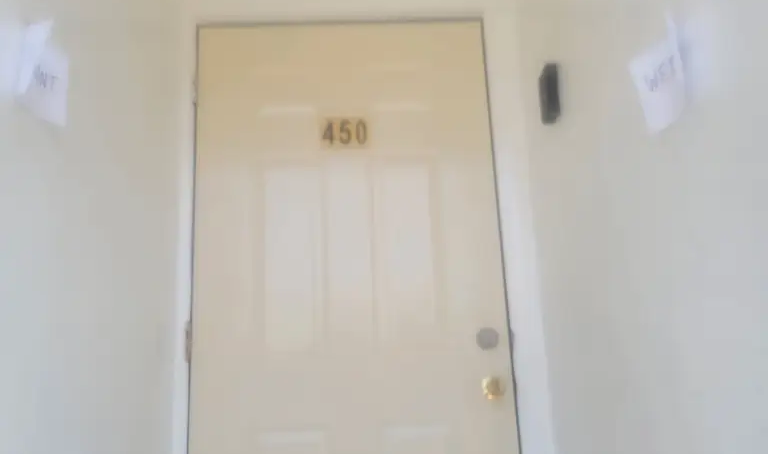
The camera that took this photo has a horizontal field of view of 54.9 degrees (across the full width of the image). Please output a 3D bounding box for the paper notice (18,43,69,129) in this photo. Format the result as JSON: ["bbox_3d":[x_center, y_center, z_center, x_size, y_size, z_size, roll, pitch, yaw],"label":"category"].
[{"bbox_3d":[-0.584,-0.260,1.275,0.025,0.145,0.115,-7,-16,17],"label":"paper notice"}]

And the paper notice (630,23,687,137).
[{"bbox_3d":[0.474,-0.246,1.284,0.025,0.145,0.108,4,-17,-21],"label":"paper notice"}]

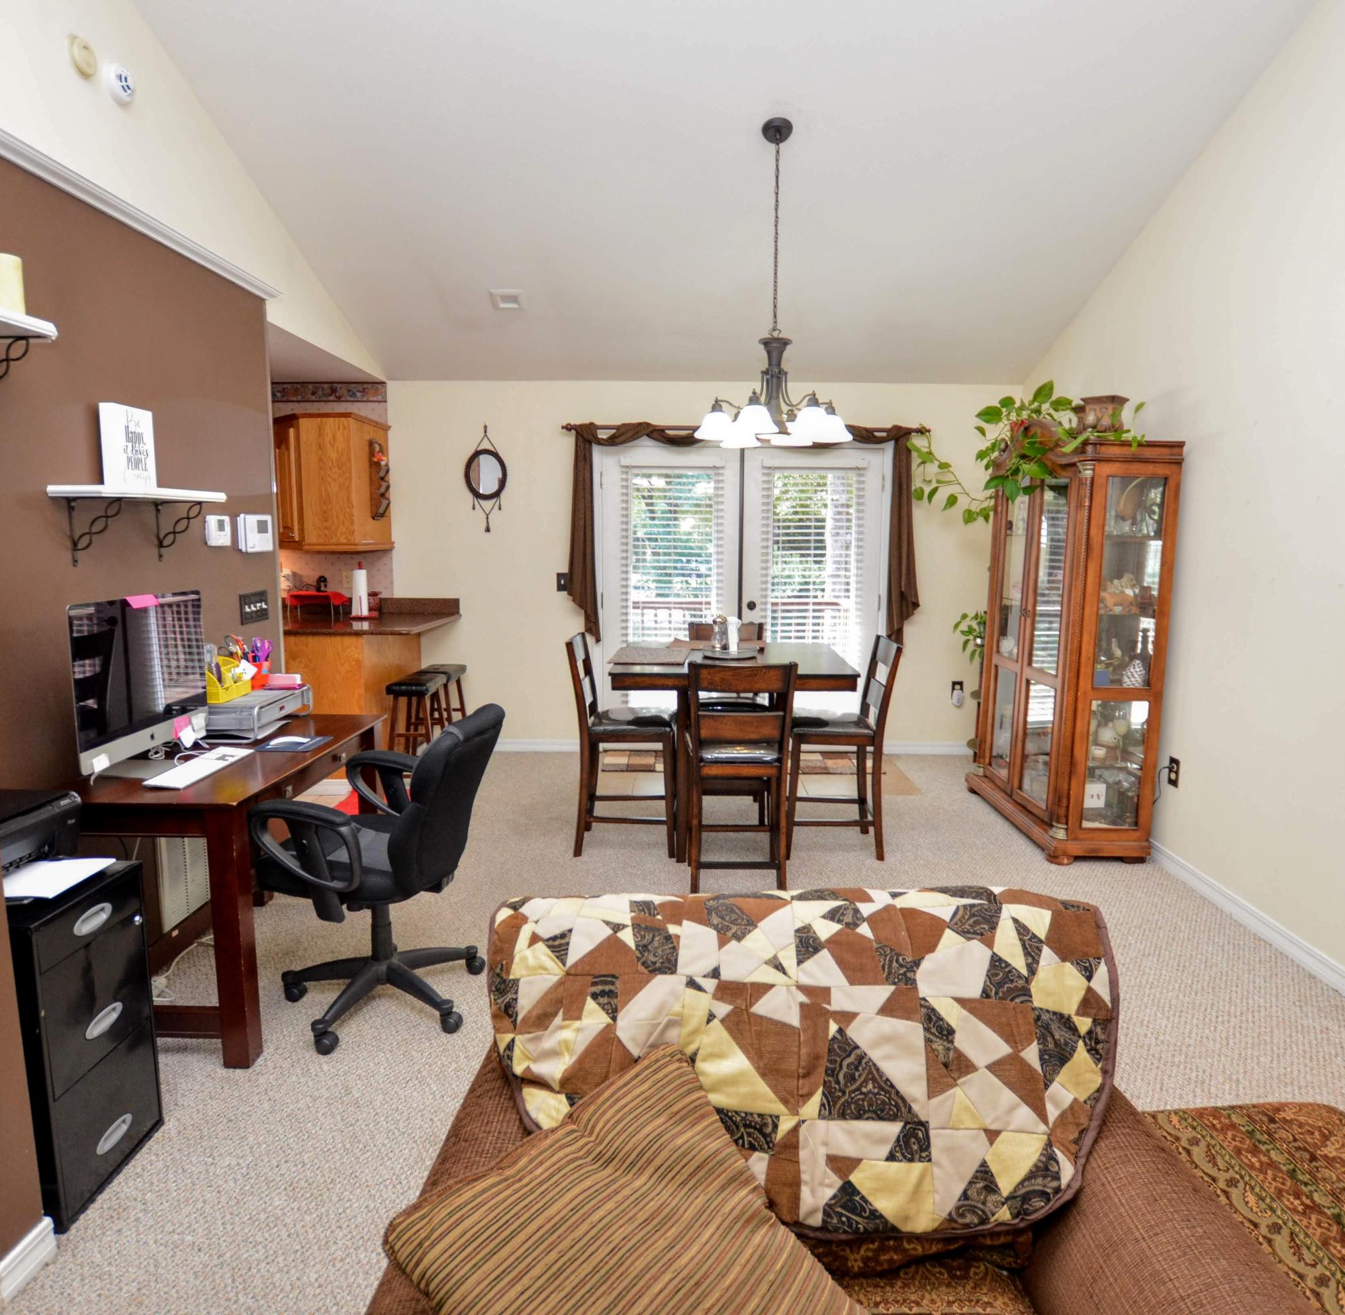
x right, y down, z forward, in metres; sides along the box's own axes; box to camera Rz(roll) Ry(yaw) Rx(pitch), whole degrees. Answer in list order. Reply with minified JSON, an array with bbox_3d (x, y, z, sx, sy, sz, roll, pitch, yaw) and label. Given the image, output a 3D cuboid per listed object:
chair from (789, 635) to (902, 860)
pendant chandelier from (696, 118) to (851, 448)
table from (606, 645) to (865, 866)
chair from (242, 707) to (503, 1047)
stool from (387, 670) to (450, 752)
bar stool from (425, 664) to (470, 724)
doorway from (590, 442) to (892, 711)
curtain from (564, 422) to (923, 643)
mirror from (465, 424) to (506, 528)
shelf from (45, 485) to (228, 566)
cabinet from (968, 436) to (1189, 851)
[{"bbox_3d":[0.787,0.418,3.911,0.500,0.985,0.430,1,8,2],"label":"chair"},{"bbox_3d":[0.434,-1.565,3.475,0.665,1.260,0.665,1,8,2],"label":"pendant chandelier"},{"bbox_3d":[0.271,0.450,3.908,1.010,0.914,1.030,1,8,2],"label":"table"},{"bbox_3d":[-0.913,0.629,2.570,0.660,0.930,0.620,2,8,11],"label":"chair"},{"bbox_3d":[-1.450,0.447,4.782,0.290,0.640,0.460,1,8,2],"label":"stool"},{"bbox_3d":[-1.501,0.387,5.356,0.280,0.610,0.450,0,8,4],"label":"bar stool"},{"bbox_3d":[0.432,-0.365,5.492,1.950,2.070,0.120,1,8,2],"label":"doorway"},{"bbox_3d":[0.444,-0.796,5.333,2.280,1.415,0.100,0,8,4],"label":"curtain"},{"bbox_3d":[-1.235,-1.171,5.395,0.280,0.690,0.030,1,8,2],"label":"mirror"},{"bbox_3d":[-1.650,-0.407,2.592,0.200,0.235,0.540,0,8,4],"label":"shelf"},{"bbox_3d":[1.911,-0.121,4.076,0.440,1.950,1.110,0,8,0],"label":"cabinet"}]

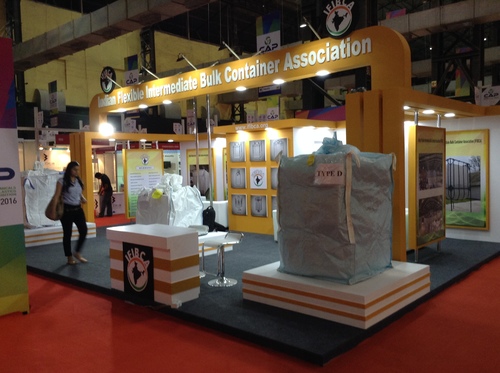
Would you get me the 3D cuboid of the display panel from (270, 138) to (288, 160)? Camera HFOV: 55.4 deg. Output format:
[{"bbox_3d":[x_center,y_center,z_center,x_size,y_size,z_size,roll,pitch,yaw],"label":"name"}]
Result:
[{"bbox_3d":[0.583,-0.743,9.721,0.435,0.448,0.041,1,4,43],"label":"display panel"}]

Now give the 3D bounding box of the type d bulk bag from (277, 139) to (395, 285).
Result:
[{"bbox_3d":[0.948,0.203,5.319,0.955,1.474,0.924,1,4,43],"label":"type d bulk bag"}]

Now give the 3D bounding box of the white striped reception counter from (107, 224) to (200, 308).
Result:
[{"bbox_3d":[-1.188,0.921,5.788,1.252,0.754,0.472,1,5,43],"label":"white striped reception counter"}]

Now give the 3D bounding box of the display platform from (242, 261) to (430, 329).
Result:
[{"bbox_3d":[0.985,1.091,5.380,1.540,0.309,1.458,1,4,43],"label":"display platform"}]

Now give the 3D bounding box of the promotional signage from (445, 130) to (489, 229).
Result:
[{"bbox_3d":[3.778,-0.119,8.817,1.196,1.790,0.082,1,4,43],"label":"promotional signage"}]

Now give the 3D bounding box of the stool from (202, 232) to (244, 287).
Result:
[{"bbox_3d":[-0.355,0.921,6.125,0.421,0.652,0.410,-5,5,-43],"label":"stool"}]

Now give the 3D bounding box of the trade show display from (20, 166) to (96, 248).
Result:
[{"bbox_3d":[-4.484,0.318,10.347,1.539,1.652,1.508,1,5,43],"label":"trade show display"}]

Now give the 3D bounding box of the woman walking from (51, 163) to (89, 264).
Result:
[{"bbox_3d":[-2.923,0.425,7.746,0.492,1.642,0.523,1,4,37],"label":"woman walking"}]

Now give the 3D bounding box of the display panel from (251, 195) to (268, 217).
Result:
[{"bbox_3d":[0.183,0.426,10.187,0.444,0.462,0.041,1,4,43],"label":"display panel"}]

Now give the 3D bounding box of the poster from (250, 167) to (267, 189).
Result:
[{"bbox_3d":[0.171,-0.174,9.954,0.446,0.446,0.036,1,5,43],"label":"poster"}]

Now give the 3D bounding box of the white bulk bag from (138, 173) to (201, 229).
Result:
[{"bbox_3d":[-1.420,0.319,8.221,0.903,1.077,0.780,1,5,43],"label":"white bulk bag"}]

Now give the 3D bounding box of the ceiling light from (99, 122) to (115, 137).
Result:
[{"bbox_3d":[-3.364,-1.325,11.173,0.277,0.288,0.257,1,4,43],"label":"ceiling light"}]

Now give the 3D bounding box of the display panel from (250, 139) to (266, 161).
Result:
[{"bbox_3d":[0.158,-0.733,9.914,0.441,0.441,0.036,1,5,43],"label":"display panel"}]

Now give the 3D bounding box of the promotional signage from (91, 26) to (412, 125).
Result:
[{"bbox_3d":[-0.888,-1.759,8.752,7.928,0.781,0.205,1,4,43],"label":"promotional signage"}]

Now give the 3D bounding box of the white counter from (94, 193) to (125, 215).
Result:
[{"bbox_3d":[-4.487,0.566,15.747,0.500,0.745,1.120,1,4,42],"label":"white counter"}]

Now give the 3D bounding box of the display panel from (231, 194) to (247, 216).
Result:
[{"bbox_3d":[-0.248,0.418,10.591,0.446,0.462,0.041,1,4,43],"label":"display panel"}]

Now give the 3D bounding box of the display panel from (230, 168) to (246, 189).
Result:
[{"bbox_3d":[-0.260,-0.178,10.350,0.451,0.441,0.036,1,5,43],"label":"display panel"}]

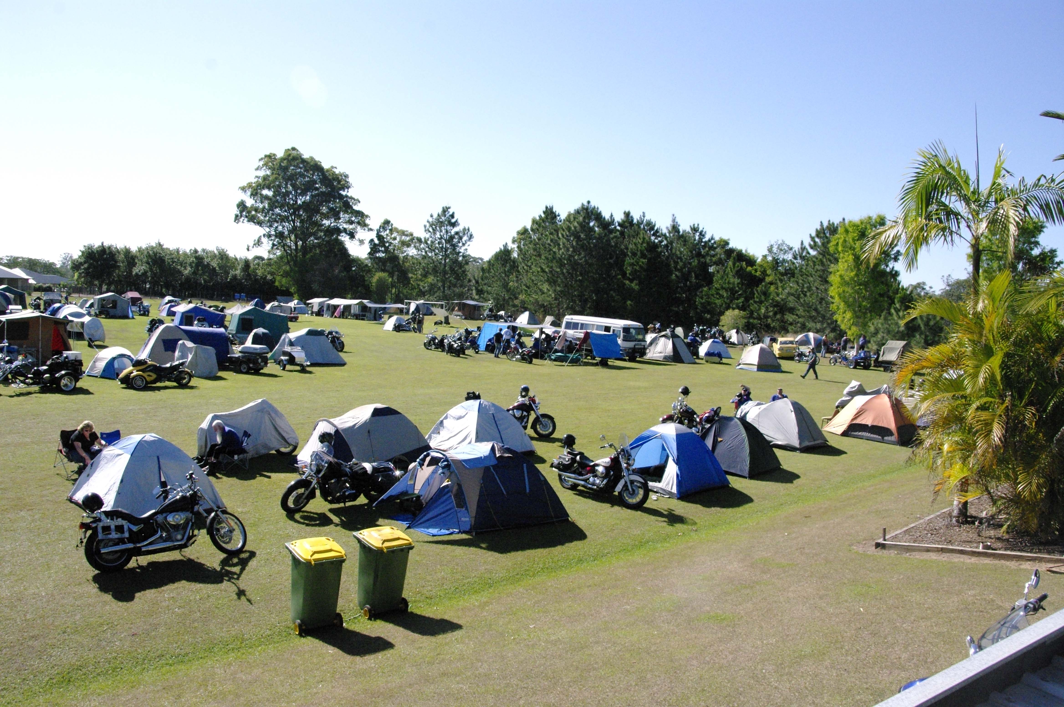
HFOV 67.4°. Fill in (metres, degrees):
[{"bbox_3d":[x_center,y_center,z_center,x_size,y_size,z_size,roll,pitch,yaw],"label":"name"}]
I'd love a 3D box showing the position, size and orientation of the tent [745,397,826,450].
[{"bbox_3d":[7.721,2.085,25.230,2.650,1.350,2.130,8,7,44],"label":"tent"}]

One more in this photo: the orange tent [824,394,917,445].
[{"bbox_3d":[11.479,2.075,27.017,2.800,1.430,2.000,8,7,44],"label":"orange tent"}]

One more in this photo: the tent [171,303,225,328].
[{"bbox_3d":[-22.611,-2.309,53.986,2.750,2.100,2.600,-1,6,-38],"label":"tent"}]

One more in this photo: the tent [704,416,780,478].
[{"bbox_3d":[5.034,2.253,20.450,2.120,1.260,1.850,6,6,41],"label":"tent"}]

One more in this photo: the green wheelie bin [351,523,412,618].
[{"bbox_3d":[-1.974,2.873,10.535,0.580,1.060,0.740,0,5,-31],"label":"green wheelie bin"}]

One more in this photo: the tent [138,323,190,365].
[{"bbox_3d":[-17.096,-0.511,37.484,2.400,1.800,2.400,1,6,-25],"label":"tent"}]

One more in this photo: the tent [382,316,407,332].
[{"bbox_3d":[-11.187,-2.565,66.634,1.850,1.250,1.850,0,6,-33],"label":"tent"}]

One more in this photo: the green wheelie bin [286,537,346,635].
[{"bbox_3d":[-2.879,3.053,10.594,0.580,1.070,0.730,0,5,-31],"label":"green wheelie bin"}]

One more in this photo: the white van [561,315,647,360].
[{"bbox_3d":[4.560,-1.071,51.893,2.030,2.520,6.050,-1,6,-37],"label":"white van"}]

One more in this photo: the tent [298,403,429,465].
[{"bbox_3d":[-3.985,1.884,19.500,2.000,1.280,3.150,5,5,22],"label":"tent"}]

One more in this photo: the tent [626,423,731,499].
[{"bbox_3d":[3.305,2.364,19.031,2.170,1.460,2.080,-2,7,-44],"label":"tent"}]

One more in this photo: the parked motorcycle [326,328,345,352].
[{"bbox_3d":[-11.621,-0.864,46.432,2.400,1.400,0.900,7,6,43],"label":"parked motorcycle"}]

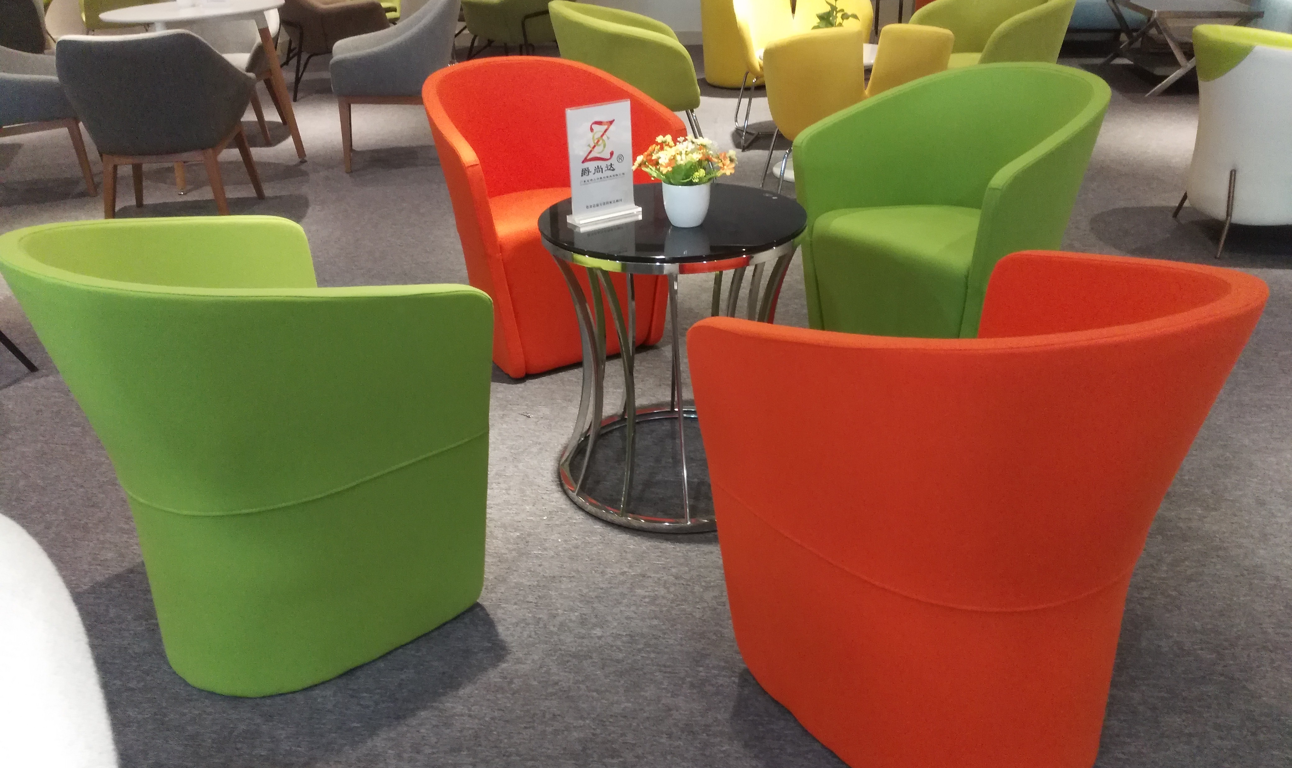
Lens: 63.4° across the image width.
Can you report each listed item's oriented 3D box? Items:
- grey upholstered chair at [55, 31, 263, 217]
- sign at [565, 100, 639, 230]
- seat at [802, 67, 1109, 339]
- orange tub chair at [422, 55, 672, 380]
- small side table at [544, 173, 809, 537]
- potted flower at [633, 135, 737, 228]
[{"bbox_3d":[-1.890,-1.033,4.145,0.630,0.760,0.600,-6,26,-8],"label":"grey upholstered chair"},{"bbox_3d":[-0.085,-0.435,2.066,0.150,0.222,0.046,-16,29,-28],"label":"sign"},{"bbox_3d":[0.826,-0.404,2.710,0.600,0.760,0.630,-18,30,-31],"label":"seat"},{"bbox_3d":[-0.286,-0.480,2.885,0.624,0.752,0.574,-15,28,-26],"label":"orange tub chair"},{"bbox_3d":[0.061,-0.072,2.200,0.527,0.580,0.527,-1,25,1],"label":"small side table"},{"bbox_3d":[0.078,-0.403,2.069,0.200,0.170,0.195,-2,26,0],"label":"potted flower"}]

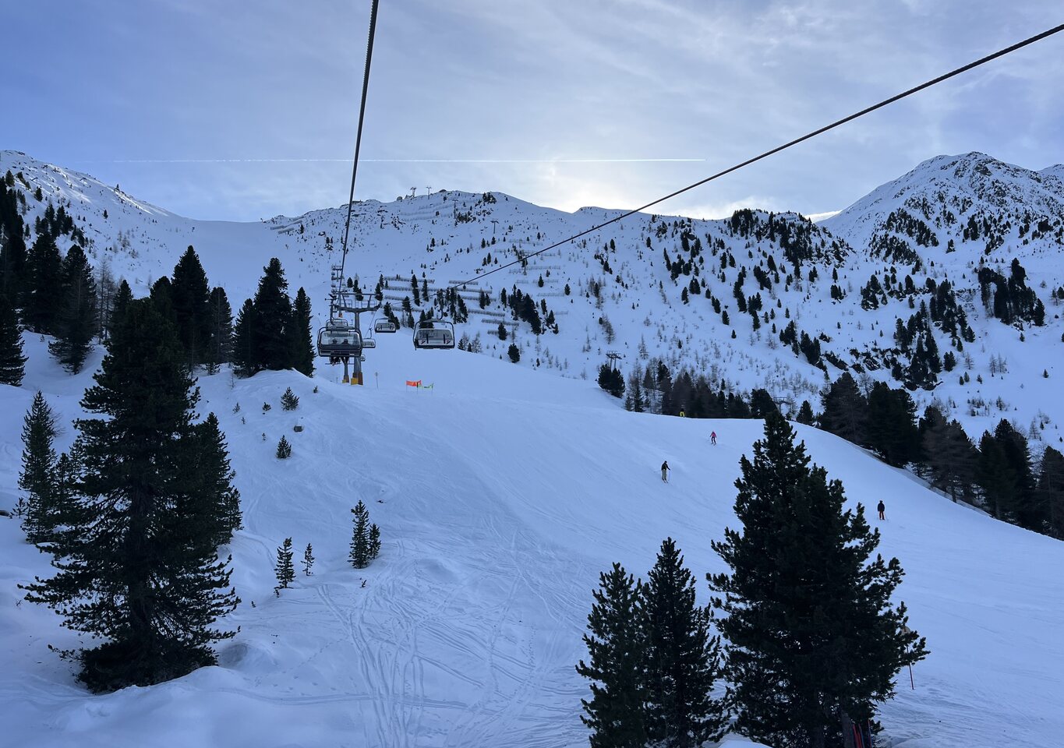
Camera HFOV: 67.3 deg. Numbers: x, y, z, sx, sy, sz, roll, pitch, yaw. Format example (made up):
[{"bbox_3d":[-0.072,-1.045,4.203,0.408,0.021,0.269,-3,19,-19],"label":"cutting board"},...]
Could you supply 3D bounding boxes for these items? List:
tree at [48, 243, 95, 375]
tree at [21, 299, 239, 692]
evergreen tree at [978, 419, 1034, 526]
[{"bbox_3d":[-40.074,-5.791,69.739,3.648,11.467,3.648,3,-9,-30],"label":"tree"},{"bbox_3d":[-11.297,3.248,23.175,6.291,11.075,6.103,-2,-7,0],"label":"tree"},{"bbox_3d":[49.671,10.272,83.713,5.092,11.068,4.837,-6,-9,30],"label":"evergreen tree"}]

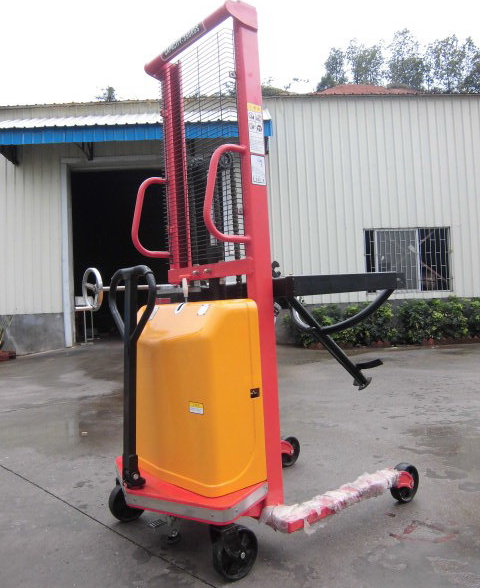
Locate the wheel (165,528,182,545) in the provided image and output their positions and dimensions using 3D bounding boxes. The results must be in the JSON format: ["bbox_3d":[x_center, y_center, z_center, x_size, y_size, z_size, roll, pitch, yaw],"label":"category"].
[{"bbox_3d":[-0.258,0.949,1.882,0.067,0.067,0.030,-1,-2,-41],"label":"wheel"}]

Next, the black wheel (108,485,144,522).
[{"bbox_3d":[-0.492,0.918,2.136,0.167,0.167,0.047,-1,-2,-41],"label":"black wheel"}]

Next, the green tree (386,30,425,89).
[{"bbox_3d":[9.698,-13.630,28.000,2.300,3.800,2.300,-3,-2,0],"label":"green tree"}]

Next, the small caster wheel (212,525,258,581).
[{"bbox_3d":[-0.013,0.879,1.638,0.167,0.167,0.047,-1,-2,-41],"label":"small caster wheel"}]

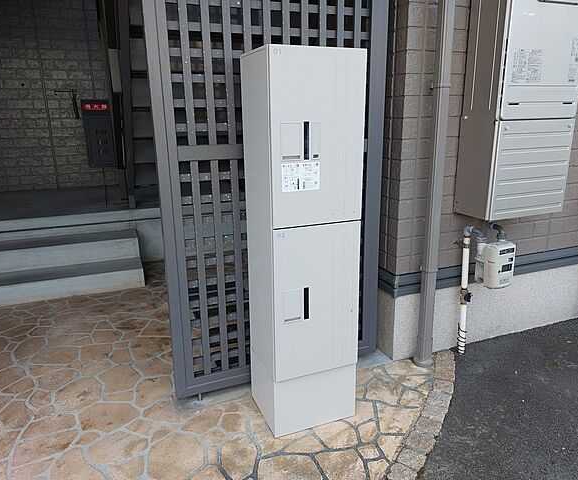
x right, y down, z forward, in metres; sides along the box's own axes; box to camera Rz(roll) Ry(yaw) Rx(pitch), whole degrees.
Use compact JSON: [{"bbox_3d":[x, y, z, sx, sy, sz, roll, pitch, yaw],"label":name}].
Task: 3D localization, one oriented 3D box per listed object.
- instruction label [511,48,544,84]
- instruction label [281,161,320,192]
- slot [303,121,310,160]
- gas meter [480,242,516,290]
[{"bbox_3d":[1.003,-0.728,1.860,0.169,0.135,0.008,-7,17,-22],"label":"instruction label"},{"bbox_3d":[0.043,-0.213,1.513,0.142,0.097,0.008,-7,17,-22],"label":"instruction label"},{"bbox_3d":[0.059,-0.333,1.491,0.020,0.126,0.012,-7,17,-22],"label":"slot"},{"bbox_3d":[1.001,0.117,2.150,0.155,0.208,0.115,-7,17,-22],"label":"gas meter"}]

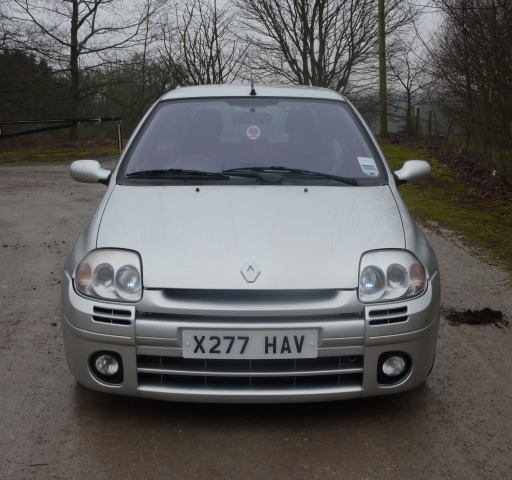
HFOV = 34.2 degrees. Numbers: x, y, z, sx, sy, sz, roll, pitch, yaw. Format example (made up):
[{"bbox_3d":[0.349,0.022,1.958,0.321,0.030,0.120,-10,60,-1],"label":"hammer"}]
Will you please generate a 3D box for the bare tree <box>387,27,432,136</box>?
[{"bbox_3d":[5.166,-5.334,28.000,1.700,3.850,1.600,0,10,0],"label":"bare tree"}]

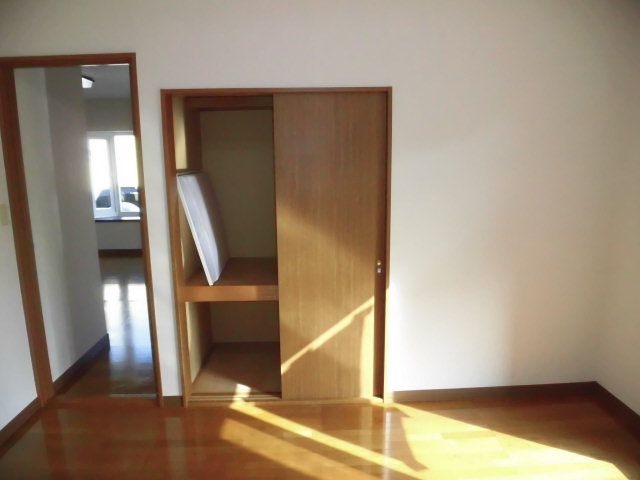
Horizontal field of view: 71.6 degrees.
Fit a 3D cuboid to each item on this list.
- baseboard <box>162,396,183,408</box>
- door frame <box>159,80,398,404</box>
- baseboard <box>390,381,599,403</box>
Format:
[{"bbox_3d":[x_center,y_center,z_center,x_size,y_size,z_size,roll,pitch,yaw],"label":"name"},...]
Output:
[{"bbox_3d":[-0.885,0.982,2.675,0.115,0.078,0.015,-1,10,-2],"label":"baseboard"},{"bbox_3d":[-0.218,0.094,2.590,1.242,1.862,0.110,-1,10,-2],"label":"door frame"},{"bbox_3d":[1.073,0.944,2.728,1.308,0.082,0.015,-1,10,-2],"label":"baseboard"}]

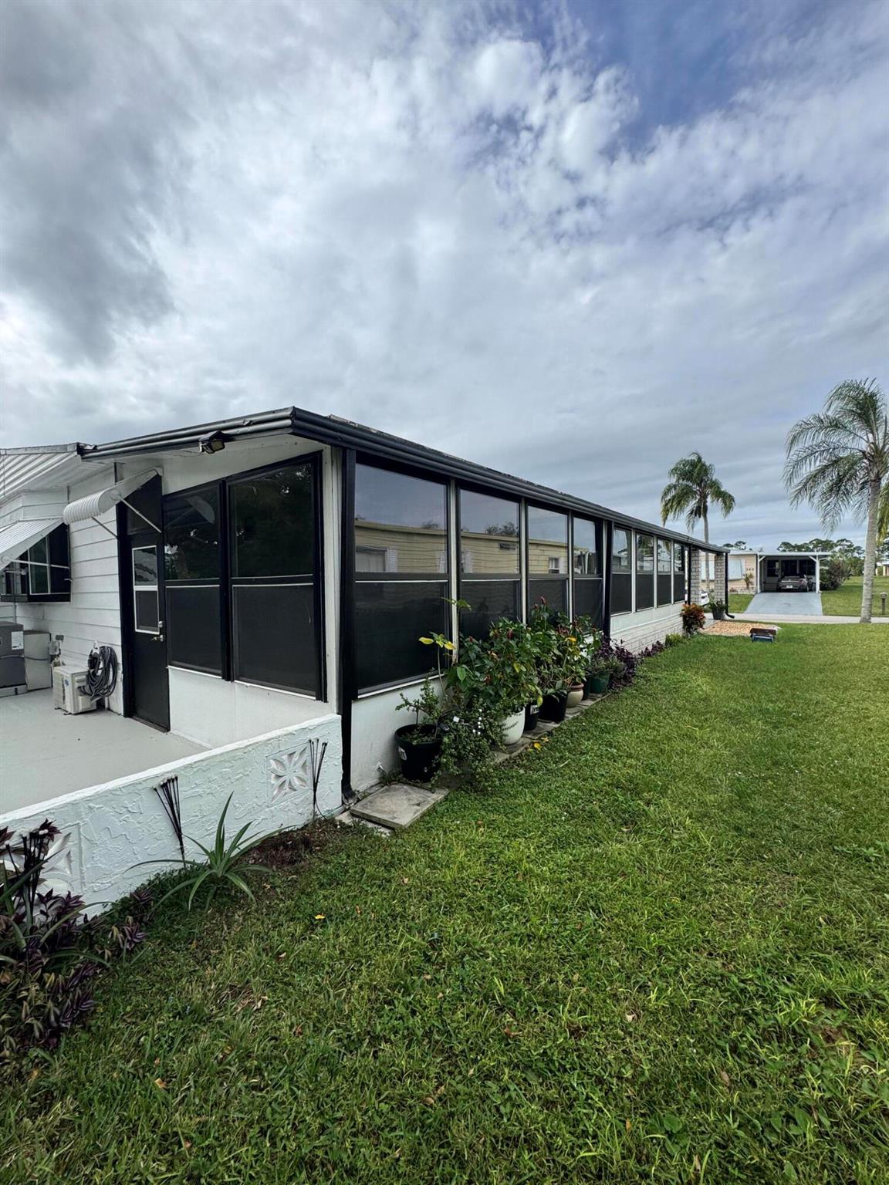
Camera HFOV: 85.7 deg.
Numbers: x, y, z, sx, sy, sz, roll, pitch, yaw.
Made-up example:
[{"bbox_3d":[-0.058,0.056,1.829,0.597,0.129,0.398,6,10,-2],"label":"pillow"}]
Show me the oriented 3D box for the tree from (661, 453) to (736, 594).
[{"bbox_3d":[16.143,-4.301,30.500,4.500,9.100,4.500,-1,1,0],"label":"tree"}]

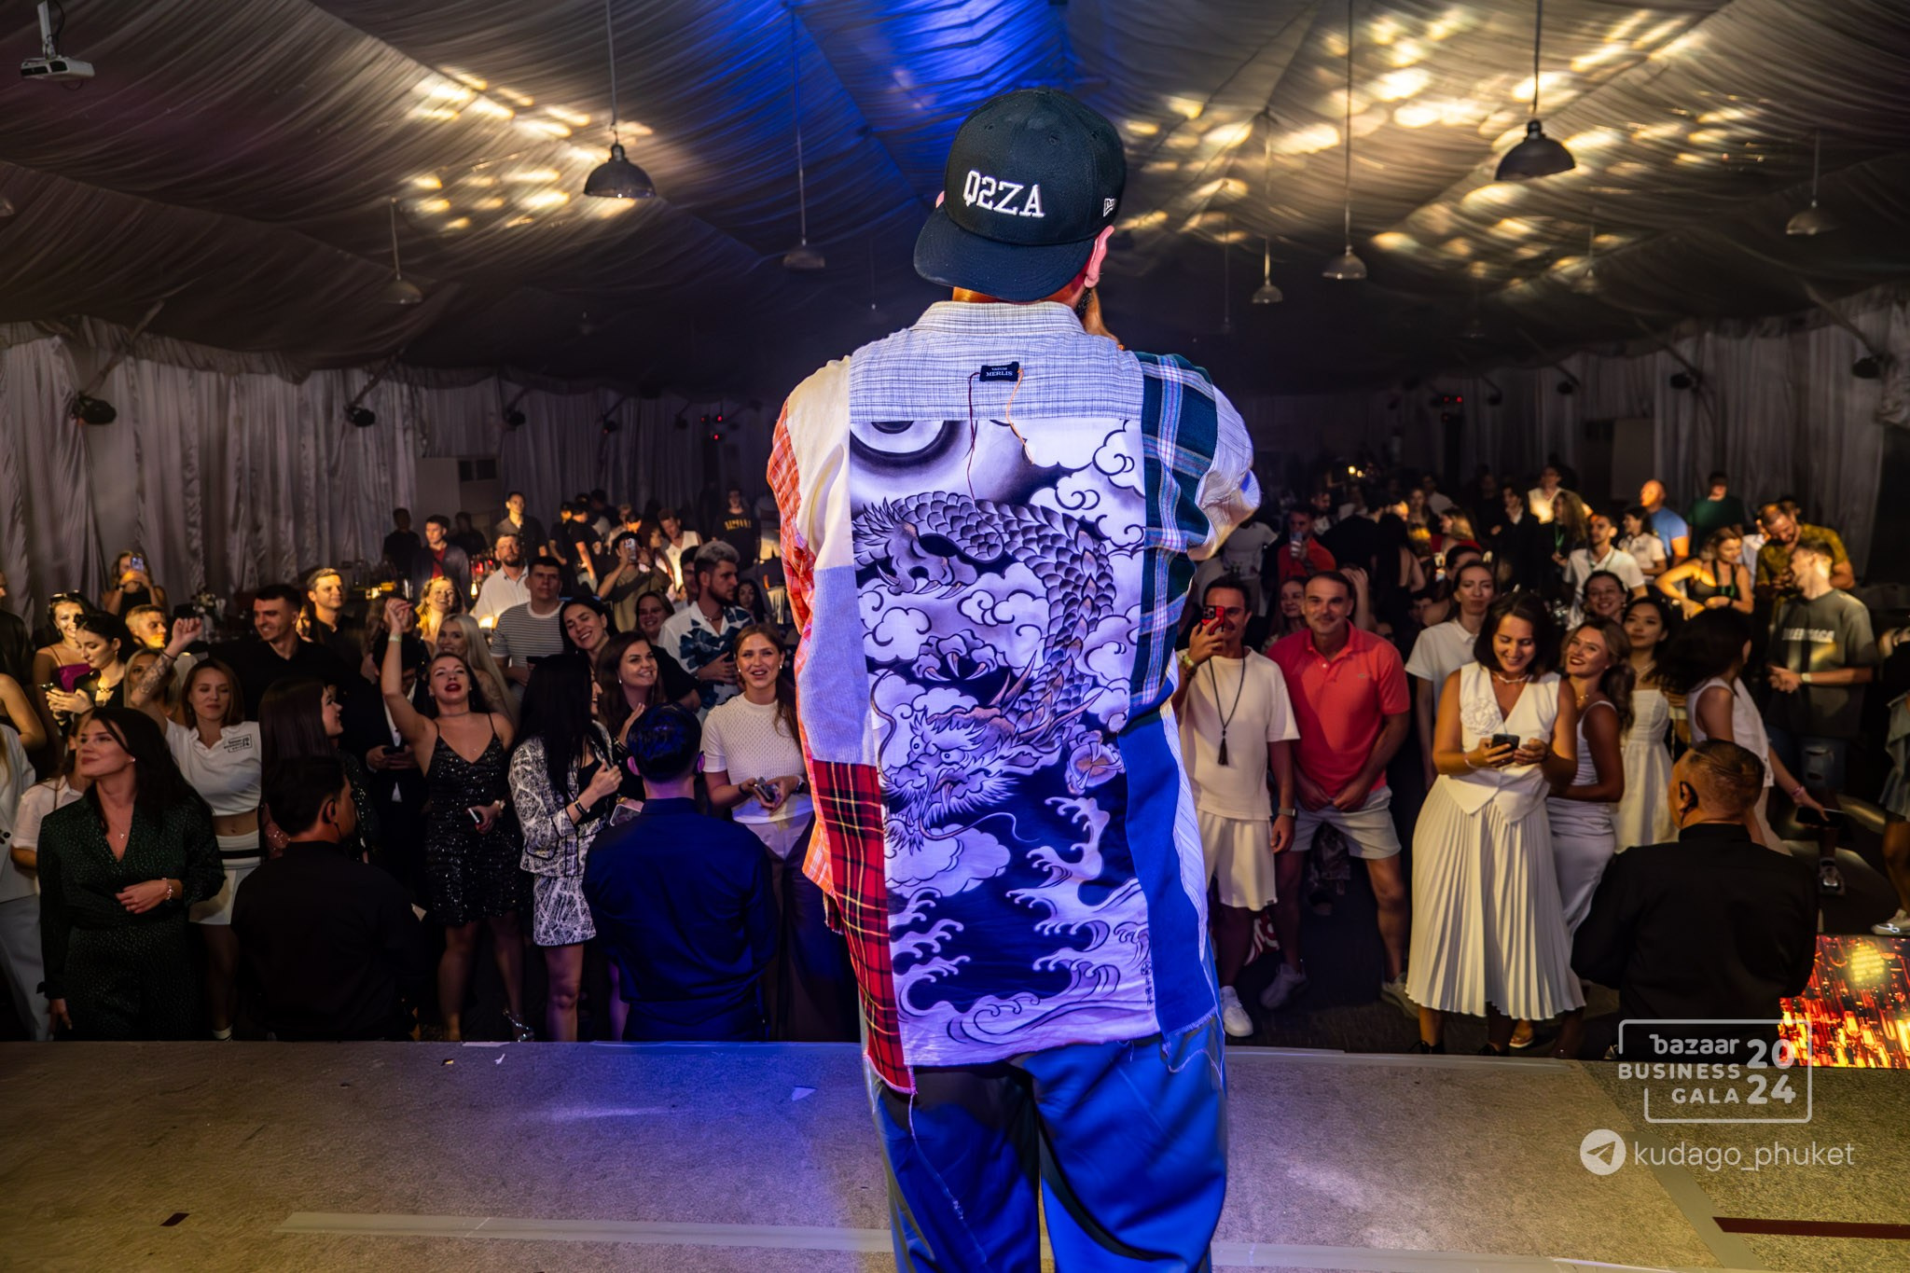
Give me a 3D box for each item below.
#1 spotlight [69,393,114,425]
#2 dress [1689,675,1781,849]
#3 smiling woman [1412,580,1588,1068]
[{"bbox_3d":[-8.603,-2.271,12.700,0.400,0.300,0.330,4,10,30],"label":"spotlight"},{"bbox_3d":[2.664,0.559,4.351,0.360,0.880,0.400,-1,9,3],"label":"dress"},{"bbox_3d":[1.907,0.679,4.489,0.600,1.686,0.450,1,9,17],"label":"smiling woman"}]

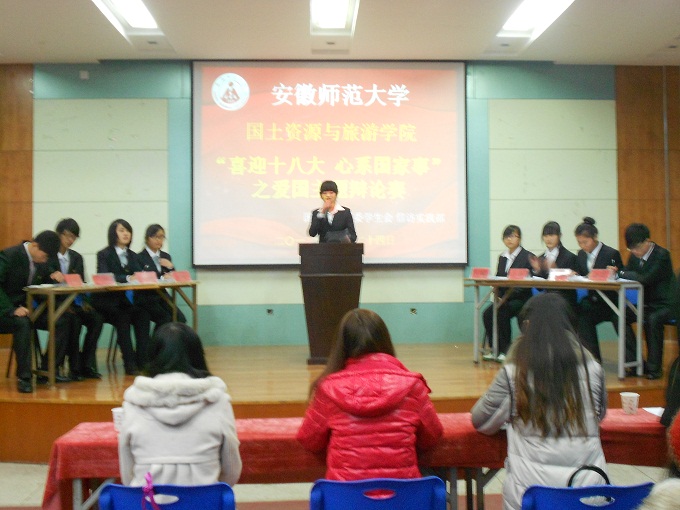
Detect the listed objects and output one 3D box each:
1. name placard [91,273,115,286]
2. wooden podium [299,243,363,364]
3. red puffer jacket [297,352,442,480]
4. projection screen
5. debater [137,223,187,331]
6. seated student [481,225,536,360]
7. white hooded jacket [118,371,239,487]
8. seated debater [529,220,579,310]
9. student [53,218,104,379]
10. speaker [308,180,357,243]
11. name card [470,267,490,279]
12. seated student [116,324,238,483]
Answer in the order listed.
[{"bbox_3d":[-1.970,0.211,7.050,0.085,0.100,0.200,0,0,41],"label":"name placard"},{"bbox_3d":[-0.078,0.416,7.780,0.575,1.100,0.480,0,1,-2],"label":"wooden podium"},{"bbox_3d":[0.093,0.645,2.930,0.500,0.620,0.450,-1,0,-3],"label":"red puffer jacket"},{"bbox_3d":[-0.109,-1.005,9.250,3.000,2.250,0.050,-1,0,-2],"label":"projection screen"},{"bbox_3d":[-1.603,0.348,7.708,0.450,1.260,0.740,-1,1,-37],"label":"debater"},{"bbox_3d":[1.529,0.335,7.827,0.450,1.240,0.700,0,1,38],"label":"seated student"},{"bbox_3d":[-0.530,0.695,2.870,0.440,0.610,0.440,-1,0,-3],"label":"white hooded jacket"},{"bbox_3d":[1.841,0.322,7.526,0.460,1.270,0.740,0,1,40],"label":"seated debater"},{"bbox_3d":[-2.215,0.341,7.130,0.480,1.300,0.740,-1,1,-32],"label":"student"},{"bbox_3d":[-0.080,0.136,8.100,0.470,1.700,0.360,-1,0,-2],"label":"speaker"},{"bbox_3d":[1.263,0.165,7.580,0.190,0.100,0.080,0,1,41],"label":"name card"},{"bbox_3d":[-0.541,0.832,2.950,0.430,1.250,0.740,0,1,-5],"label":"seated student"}]

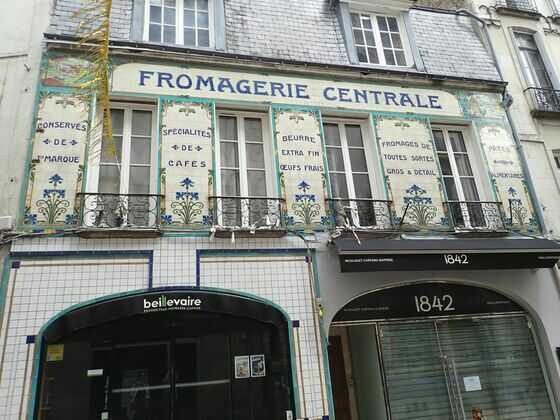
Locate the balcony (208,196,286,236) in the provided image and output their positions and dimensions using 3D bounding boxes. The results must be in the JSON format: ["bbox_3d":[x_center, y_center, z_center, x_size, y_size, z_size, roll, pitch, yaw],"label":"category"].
[{"bbox_3d":[-0.513,0.086,6.666,1.250,0.580,0.160,1,-22,-13],"label":"balcony"}]

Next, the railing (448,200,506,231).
[{"bbox_3d":[3.749,0.157,7.676,1.250,0.600,0.160,1,-22,-13],"label":"railing"}]

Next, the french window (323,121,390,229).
[{"bbox_3d":[1.376,-0.706,7.746,1.080,2.340,0.200,1,-22,-13],"label":"french window"}]

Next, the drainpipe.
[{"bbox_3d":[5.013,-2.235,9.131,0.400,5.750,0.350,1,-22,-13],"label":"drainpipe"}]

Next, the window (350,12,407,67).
[{"bbox_3d":[2.250,-3.886,9.172,1.220,1.490,0.100,1,-22,-13],"label":"window"}]

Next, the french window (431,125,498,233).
[{"bbox_3d":[3.703,-0.683,8.304,1.060,2.340,0.200,1,-22,-13],"label":"french window"}]

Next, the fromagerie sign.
[{"bbox_3d":[0.485,-2.320,7.974,7.050,0.640,0.060,1,-22,-13],"label":"fromagerie sign"}]

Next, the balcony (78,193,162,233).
[{"bbox_3d":[-2.454,0.038,6.213,1.220,0.580,0.160,1,-22,-13],"label":"balcony"}]

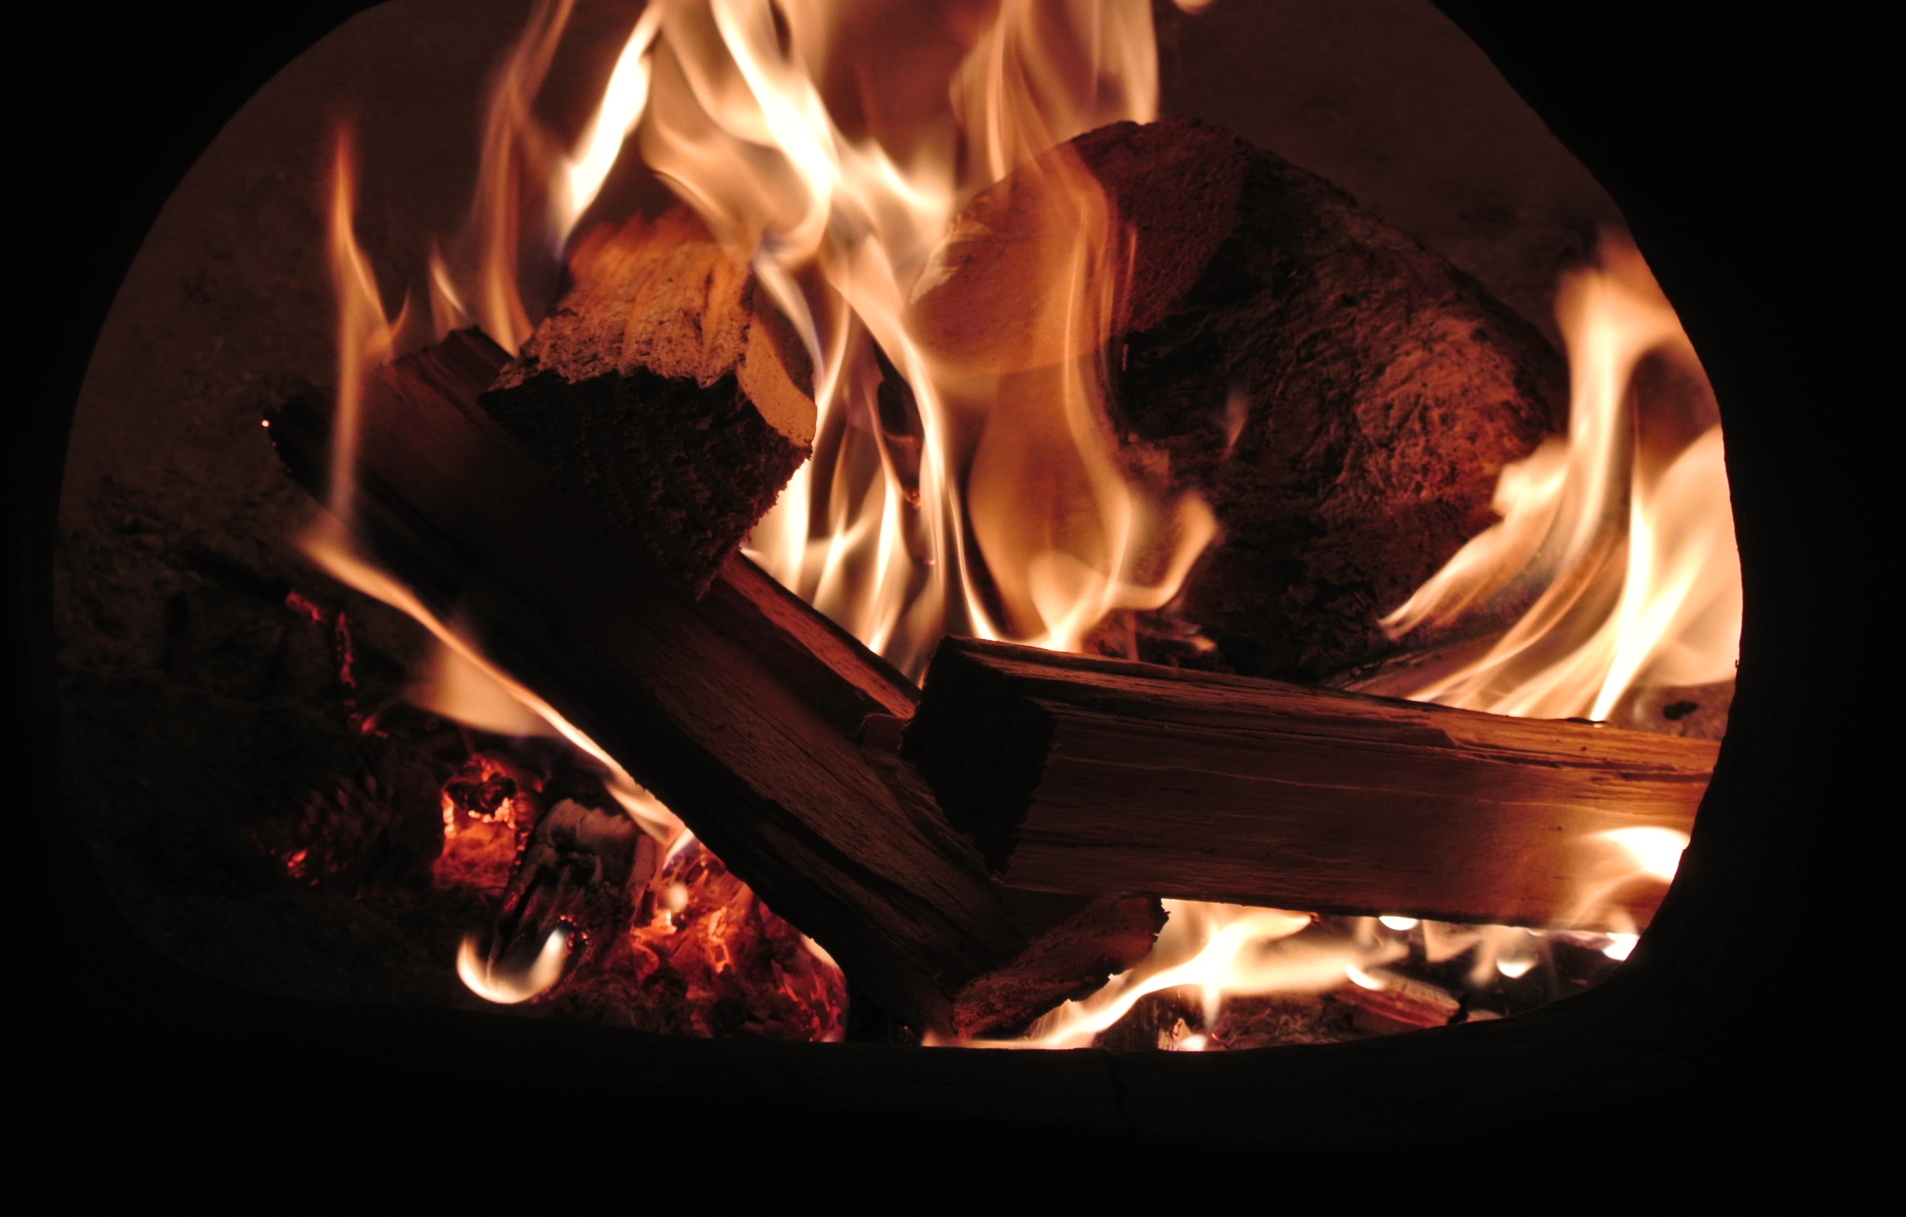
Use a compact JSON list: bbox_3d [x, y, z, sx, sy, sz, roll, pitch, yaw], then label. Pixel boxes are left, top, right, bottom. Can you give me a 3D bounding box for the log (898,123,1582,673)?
[{"bbox_3d":[0.090,-0.069,1.372,0.119,0.151,0.095,-7,47,56],"label":"log"}]

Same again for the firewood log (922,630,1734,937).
[{"bbox_3d":[0.128,0.056,1.256,0.315,0.051,0.054,7,19,-39],"label":"firewood log"}]

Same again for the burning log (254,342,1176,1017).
[{"bbox_3d":[-0.073,0.013,1.202,0.065,0.041,0.298,-34,50,-23],"label":"burning log"}]

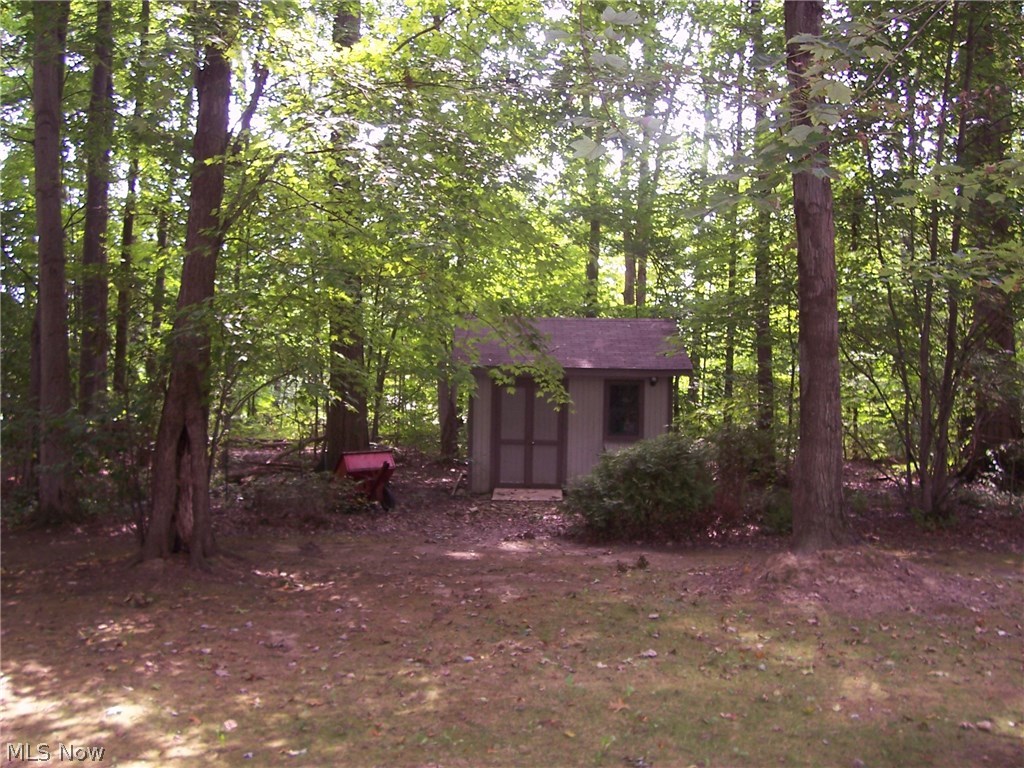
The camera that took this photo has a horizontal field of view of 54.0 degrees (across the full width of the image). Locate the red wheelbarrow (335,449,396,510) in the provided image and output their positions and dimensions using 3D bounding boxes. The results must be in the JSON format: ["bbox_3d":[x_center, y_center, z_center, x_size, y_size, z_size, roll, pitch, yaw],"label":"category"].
[{"bbox_3d":[-2.330,1.520,15.950,0.880,0.950,1.000,1,0,-23],"label":"red wheelbarrow"}]

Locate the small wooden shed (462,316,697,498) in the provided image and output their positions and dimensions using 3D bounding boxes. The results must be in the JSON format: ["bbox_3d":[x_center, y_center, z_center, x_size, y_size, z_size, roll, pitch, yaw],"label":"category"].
[{"bbox_3d":[1.065,0.355,19.600,4.260,3.240,3.450,0,0,-1],"label":"small wooden shed"}]

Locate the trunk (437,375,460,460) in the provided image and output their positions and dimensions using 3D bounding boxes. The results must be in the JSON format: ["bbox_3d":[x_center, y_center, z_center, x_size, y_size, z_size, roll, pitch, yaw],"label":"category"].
[{"bbox_3d":[-1.650,0.850,26.500,0.550,2.300,0.520,0,0,0],"label":"trunk"}]

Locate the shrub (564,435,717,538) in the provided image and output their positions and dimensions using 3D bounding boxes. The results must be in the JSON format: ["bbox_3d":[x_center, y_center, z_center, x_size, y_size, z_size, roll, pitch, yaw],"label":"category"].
[{"bbox_3d":[1.710,1.290,13.300,1.950,1.330,1.650,0,0,0],"label":"shrub"}]

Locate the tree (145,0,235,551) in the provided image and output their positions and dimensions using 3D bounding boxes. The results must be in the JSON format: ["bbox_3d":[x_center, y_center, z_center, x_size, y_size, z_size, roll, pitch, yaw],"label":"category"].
[{"bbox_3d":[-3.540,-1.100,11.000,0.920,6.100,0.800,0,0,0],"label":"tree"}]

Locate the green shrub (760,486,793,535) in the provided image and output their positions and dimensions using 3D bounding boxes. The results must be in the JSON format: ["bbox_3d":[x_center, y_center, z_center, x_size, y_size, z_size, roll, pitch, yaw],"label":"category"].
[{"bbox_3d":[3.620,1.690,13.500,0.550,0.640,0.500,0,0,0],"label":"green shrub"}]

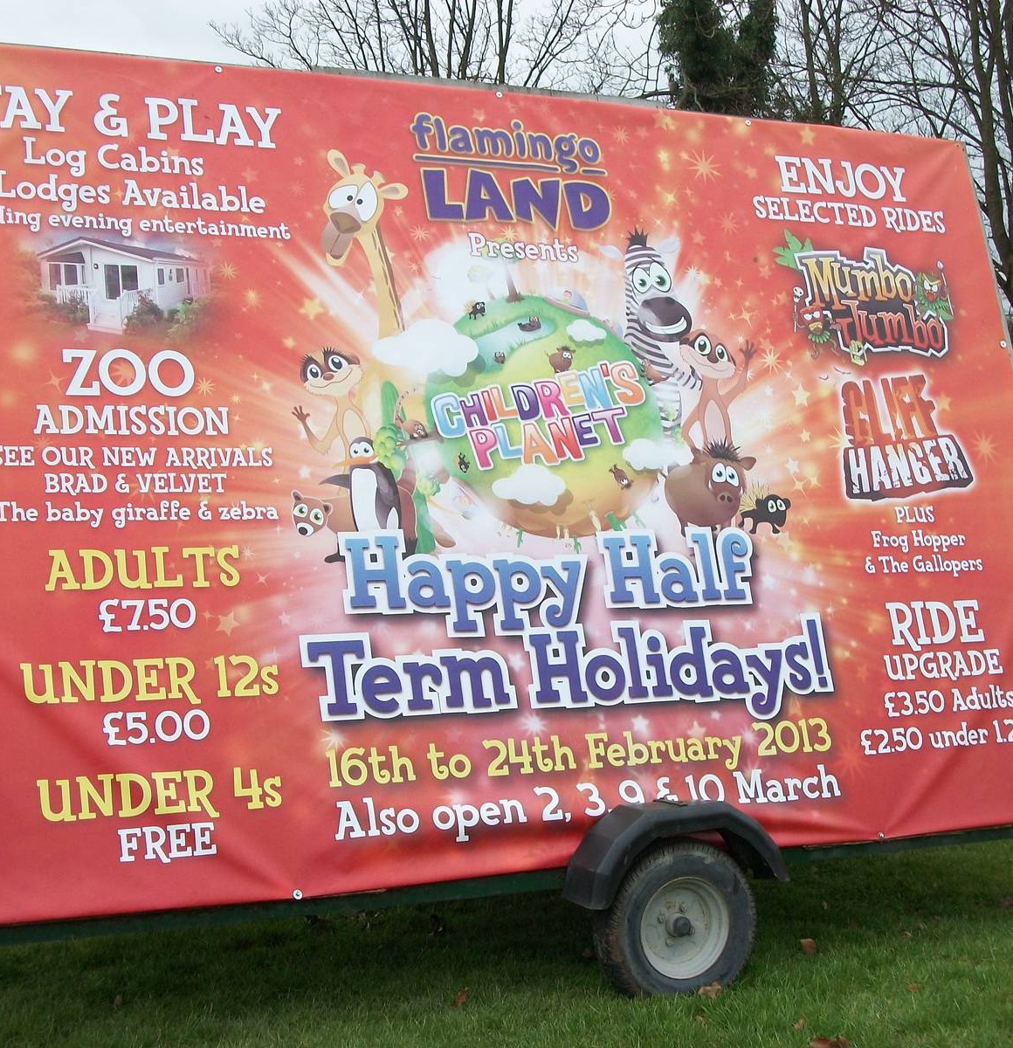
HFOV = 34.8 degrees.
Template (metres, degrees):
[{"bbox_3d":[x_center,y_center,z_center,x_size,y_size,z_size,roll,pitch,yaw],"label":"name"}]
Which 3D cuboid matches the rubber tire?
[{"bbox_3d":[0.602,1.417,5.724,0.580,0.580,0.163,0,0,-23],"label":"rubber tire"}]

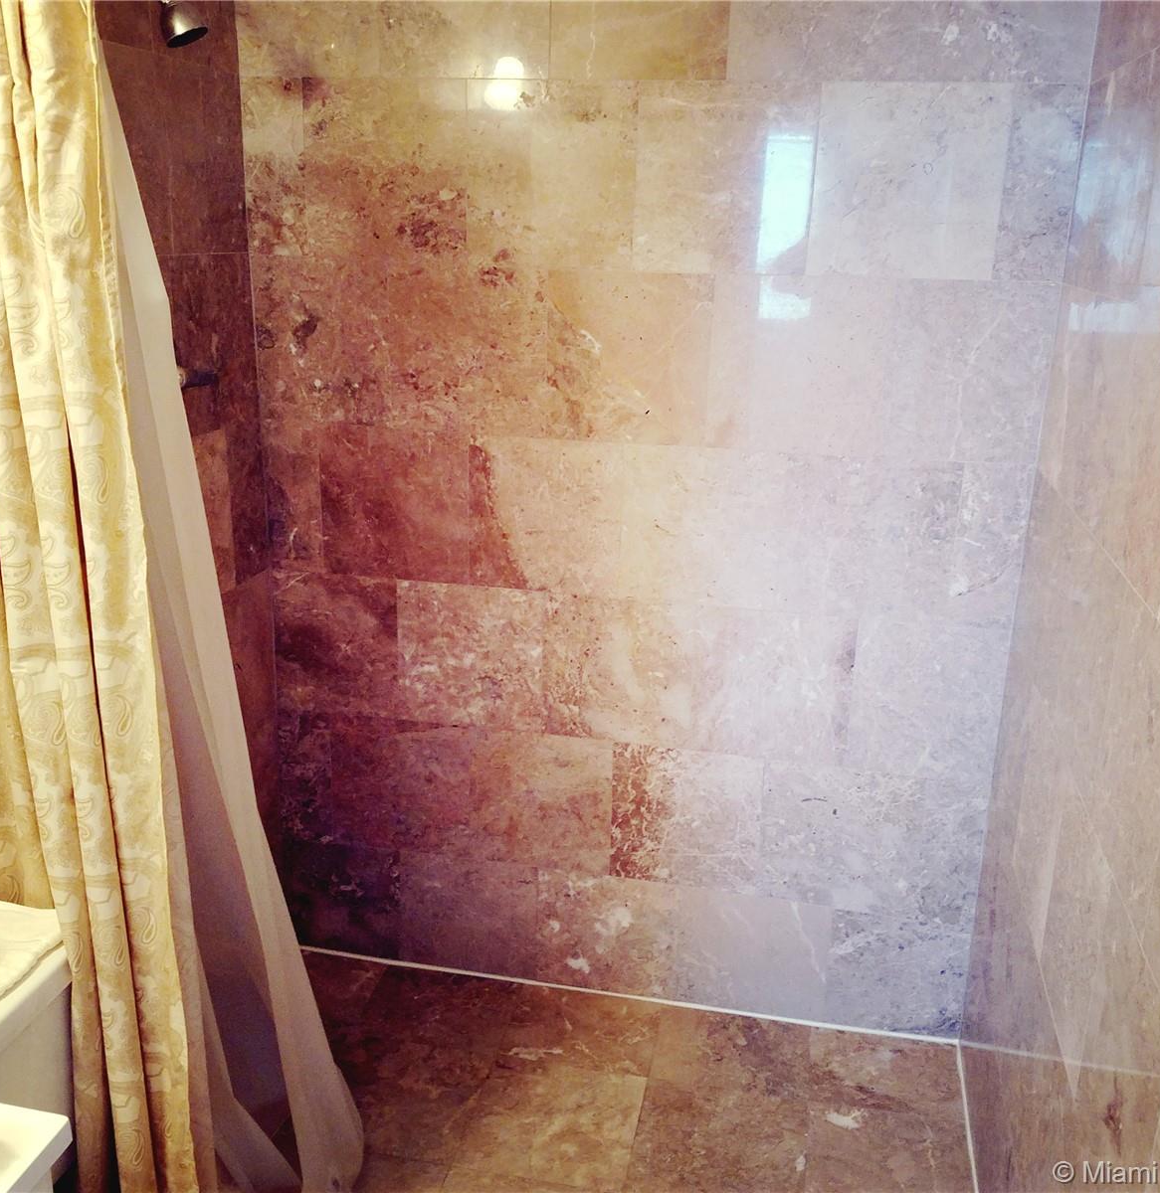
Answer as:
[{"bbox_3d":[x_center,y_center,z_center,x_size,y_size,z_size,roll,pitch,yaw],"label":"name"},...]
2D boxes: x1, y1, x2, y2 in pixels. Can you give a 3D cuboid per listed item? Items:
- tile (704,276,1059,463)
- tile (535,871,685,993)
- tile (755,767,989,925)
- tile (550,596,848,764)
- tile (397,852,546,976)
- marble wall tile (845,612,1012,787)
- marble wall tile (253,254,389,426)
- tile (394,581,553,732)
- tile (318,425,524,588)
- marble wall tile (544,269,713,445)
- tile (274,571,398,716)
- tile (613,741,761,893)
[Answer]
[{"bbox_3d":[0.517,-0.398,2.084,0.576,0.305,0.012,5,18,11],"label":"tile"},{"bbox_3d":[0.059,0.718,2.533,0.305,0.282,0.012,5,18,11],"label":"tile"},{"bbox_3d":[0.579,0.480,2.378,0.430,0.306,0.014,5,18,10],"label":"tile"},{"bbox_3d":[0.221,0.160,2.323,0.610,0.305,0.012,5,18,11],"label":"tile"},{"bbox_3d":[-0.241,0.691,2.610,0.311,0.276,0.014,5,18,10],"label":"tile"},{"bbox_3d":[0.652,0.197,2.239,0.271,0.305,0.012,5,18,11],"label":"marble wall tile"},{"bbox_3d":[-0.491,-0.483,2.292,0.268,0.308,0.014,5,18,10],"label":"marble wall tile"},{"bbox_3d":[-0.224,0.124,2.428,0.305,0.305,0.014,5,18,10],"label":"tile"},{"bbox_3d":[-0.331,-0.178,2.340,0.375,0.305,0.012,5,18,11],"label":"tile"},{"bbox_3d":[0.086,-0.434,2.168,0.305,0.305,0.012,5,18,11],"label":"marble wall tile"},{"bbox_3d":[-0.508,0.098,2.465,0.272,0.305,0.012,5,18,11],"label":"tile"},{"bbox_3d":[0.218,0.451,2.442,0.305,0.306,0.014,5,18,10],"label":"tile"}]

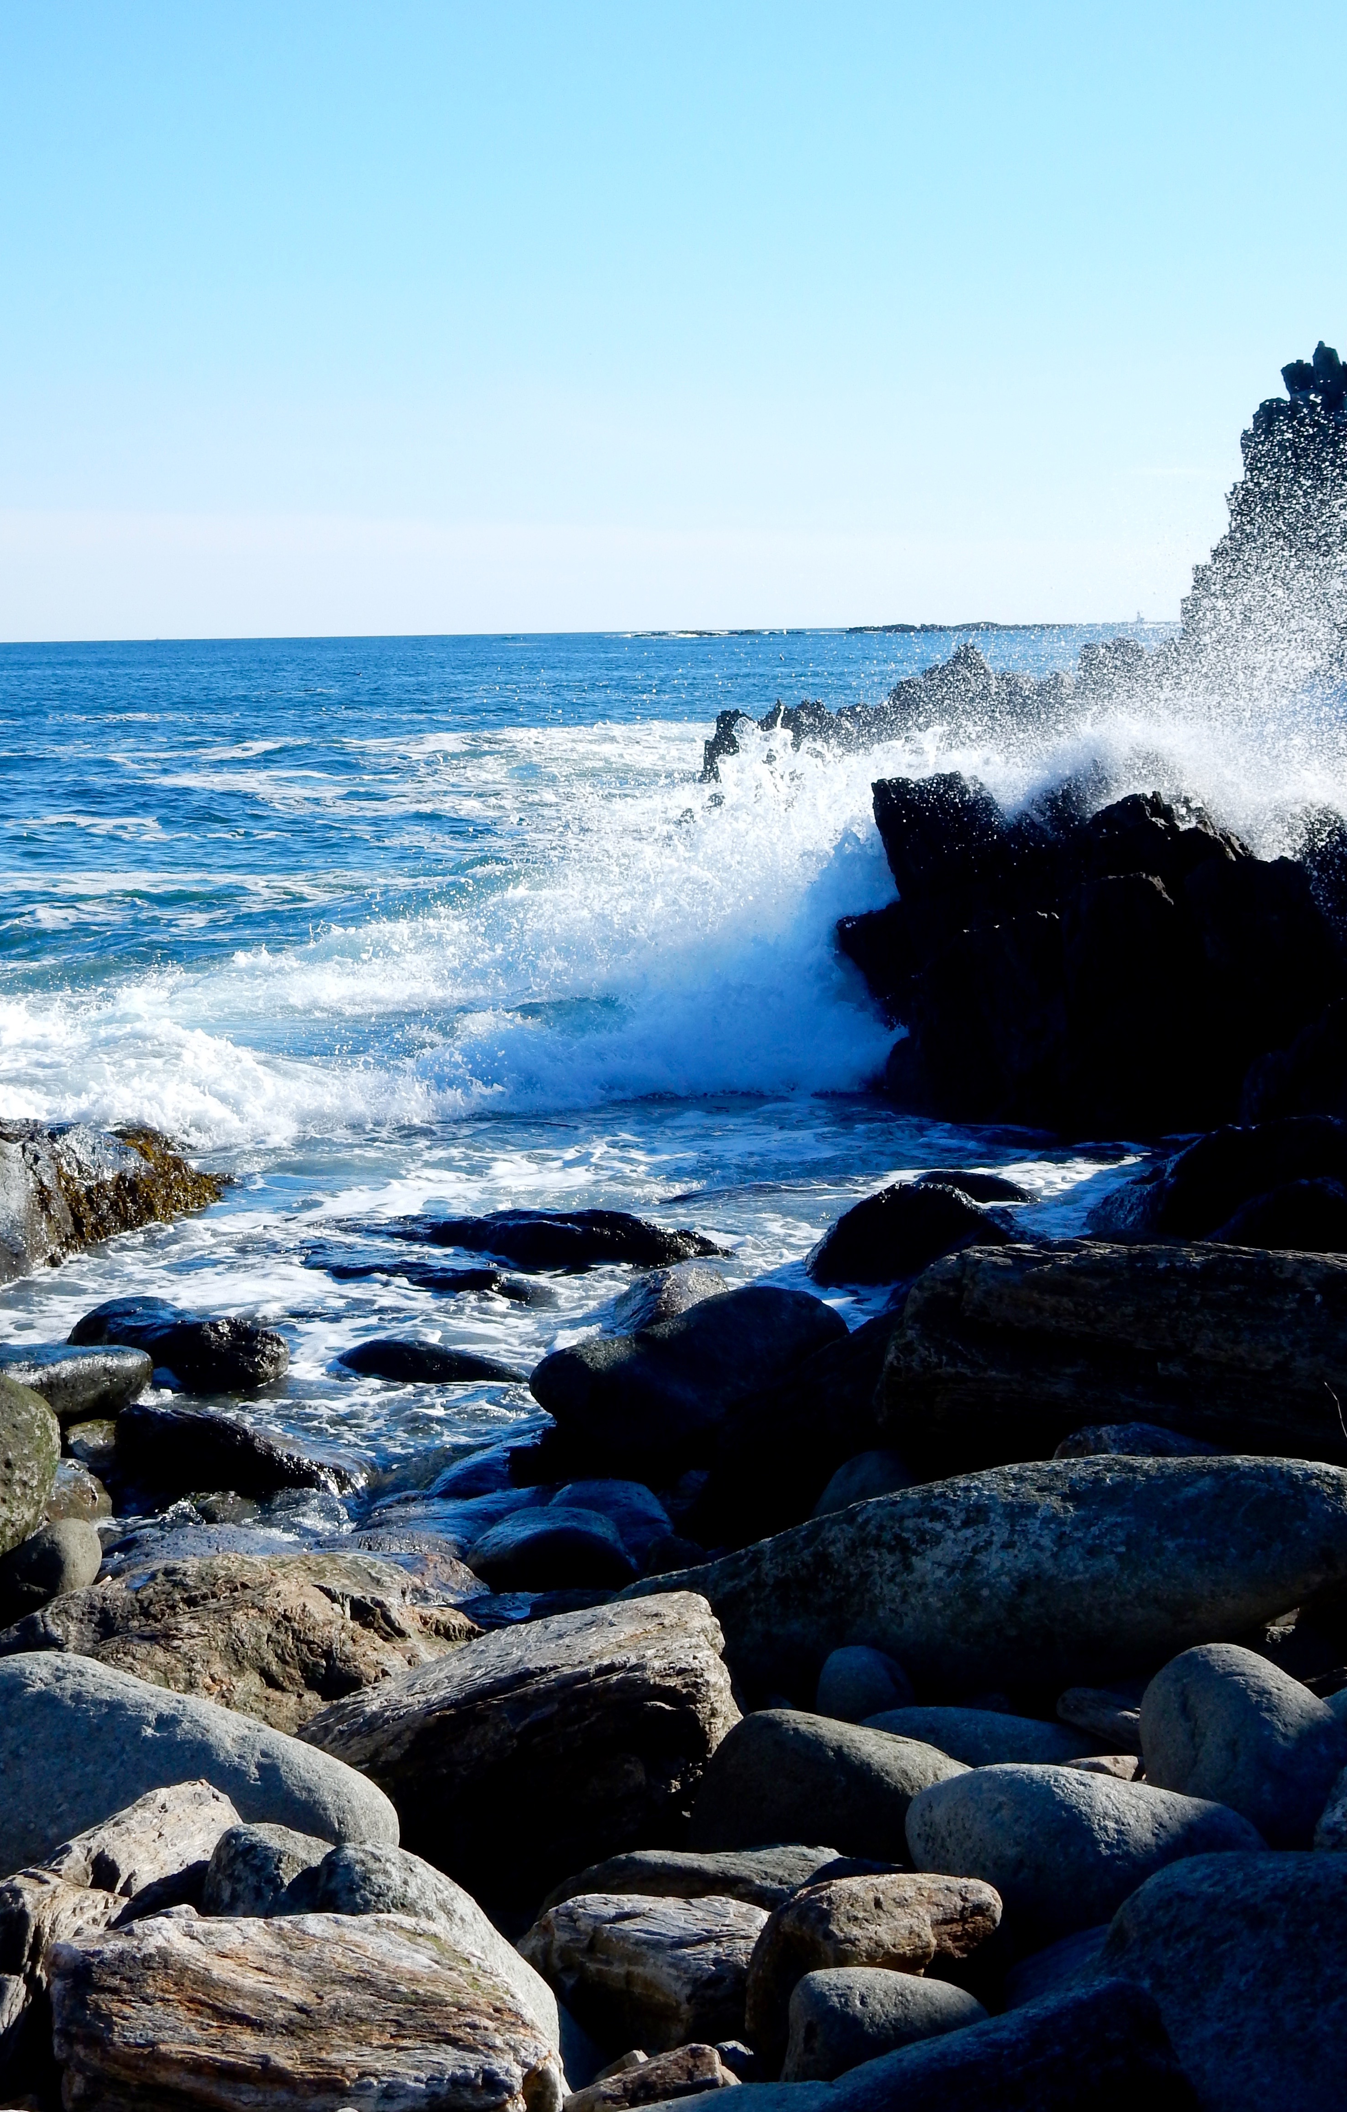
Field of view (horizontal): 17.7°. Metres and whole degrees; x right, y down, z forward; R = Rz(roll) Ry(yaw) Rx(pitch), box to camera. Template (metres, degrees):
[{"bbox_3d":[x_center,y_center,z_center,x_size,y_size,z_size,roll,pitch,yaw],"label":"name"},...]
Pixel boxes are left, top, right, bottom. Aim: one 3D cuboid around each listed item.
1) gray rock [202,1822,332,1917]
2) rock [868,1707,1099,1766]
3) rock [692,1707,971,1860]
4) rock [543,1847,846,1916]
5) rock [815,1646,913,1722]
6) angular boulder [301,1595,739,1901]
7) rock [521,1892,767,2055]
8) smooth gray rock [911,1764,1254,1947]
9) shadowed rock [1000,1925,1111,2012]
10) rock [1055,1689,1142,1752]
[{"bbox_3d":[-0.621,1.272,6.700,0.220,0.190,0.210,-1,6,0],"label":"gray rock"},{"bbox_3d":[0.625,1.400,8.700,0.480,0.200,0.340,-1,6,0],"label":"rock"},{"bbox_3d":[0.275,1.327,7.800,0.500,0.310,0.400,-1,6,0],"label":"rock"},{"bbox_3d":[0.043,1.428,7.300,0.520,0.200,0.320,-1,6,0],"label":"rock"},{"bbox_3d":[0.396,1.311,9.000,0.210,0.200,0.210,-1,6,0],"label":"rock"},{"bbox_3d":[-0.285,1.291,8.100,0.810,0.470,0.580,-1,6,0],"label":"angular boulder"},{"bbox_3d":[-0.048,1.431,6.750,0.380,0.230,0.280,-1,6,0],"label":"rock"},{"bbox_3d":[0.713,1.387,7.500,0.620,0.300,0.420,-1,6,0],"label":"smooth gray rock"},{"bbox_3d":[0.593,1.425,6.700,0.250,0.180,0.250,-1,6,0],"label":"shadowed rock"},{"bbox_3d":[0.927,1.414,9.200,0.230,0.130,0.180,-1,6,0],"label":"rock"}]

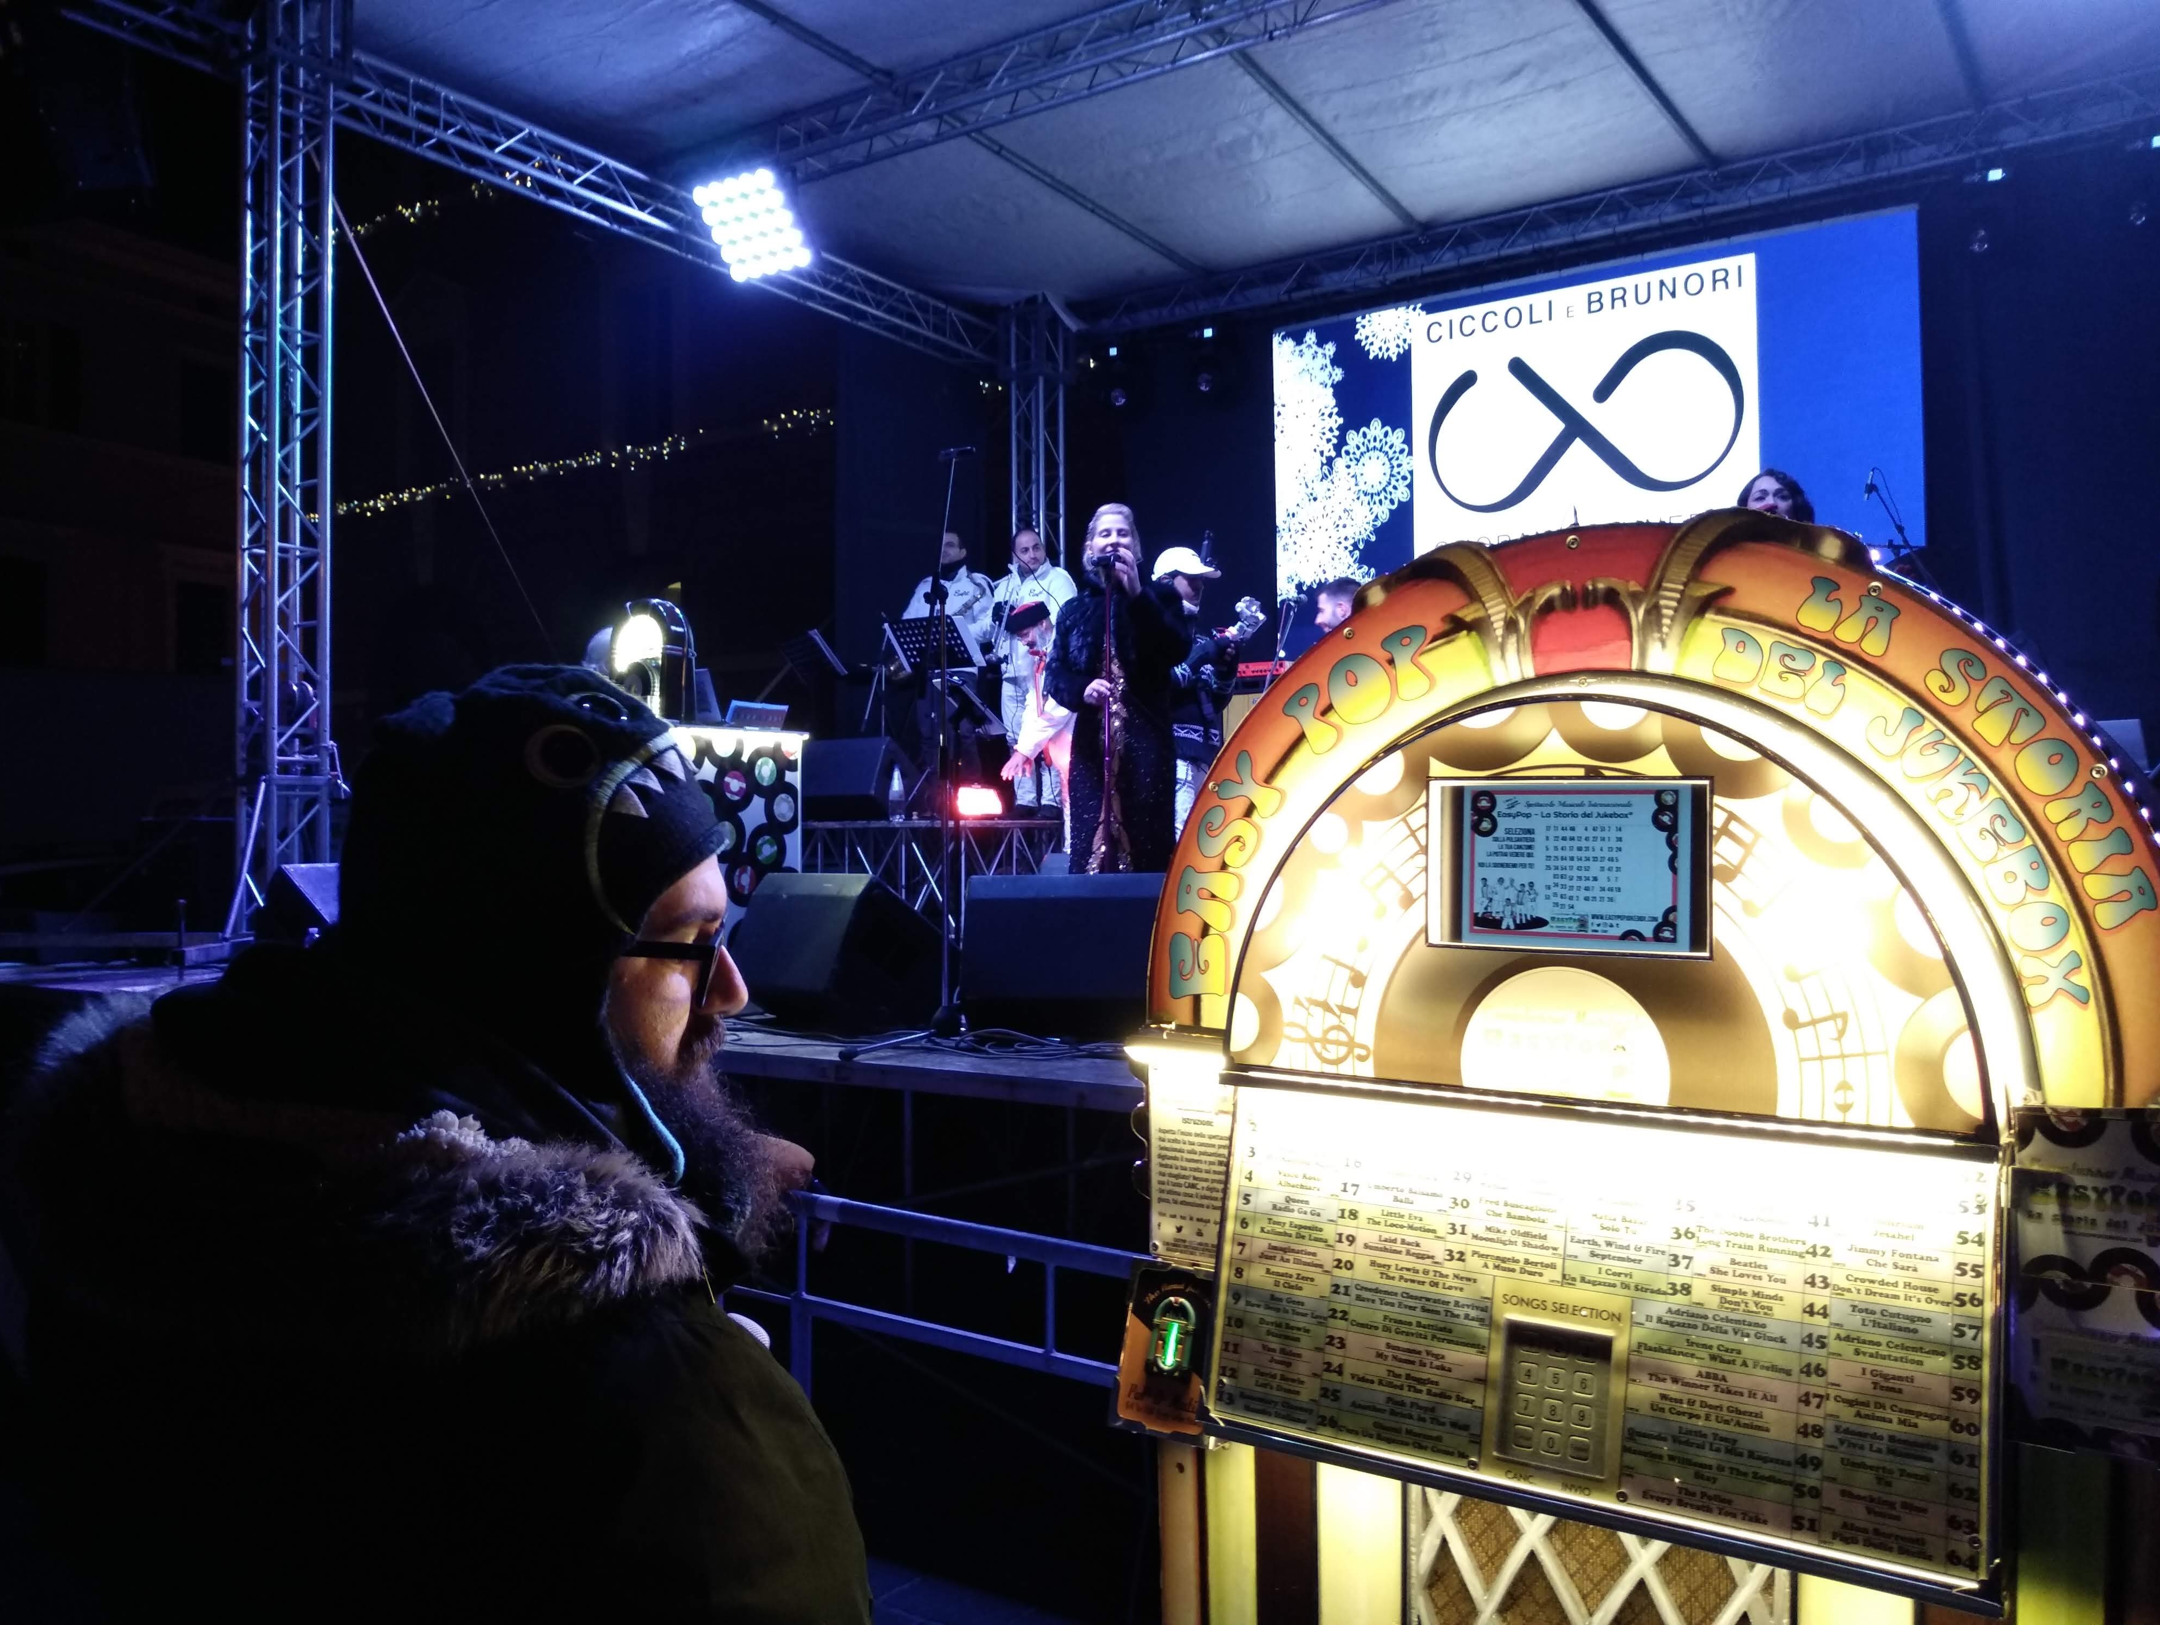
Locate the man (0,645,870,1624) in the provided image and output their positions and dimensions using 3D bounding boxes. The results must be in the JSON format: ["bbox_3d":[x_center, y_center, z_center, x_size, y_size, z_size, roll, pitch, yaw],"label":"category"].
[{"bbox_3d":[-0.430,0.780,1.090,0.500,1.750,0.560,0,-1,-18],"label":"man"}]

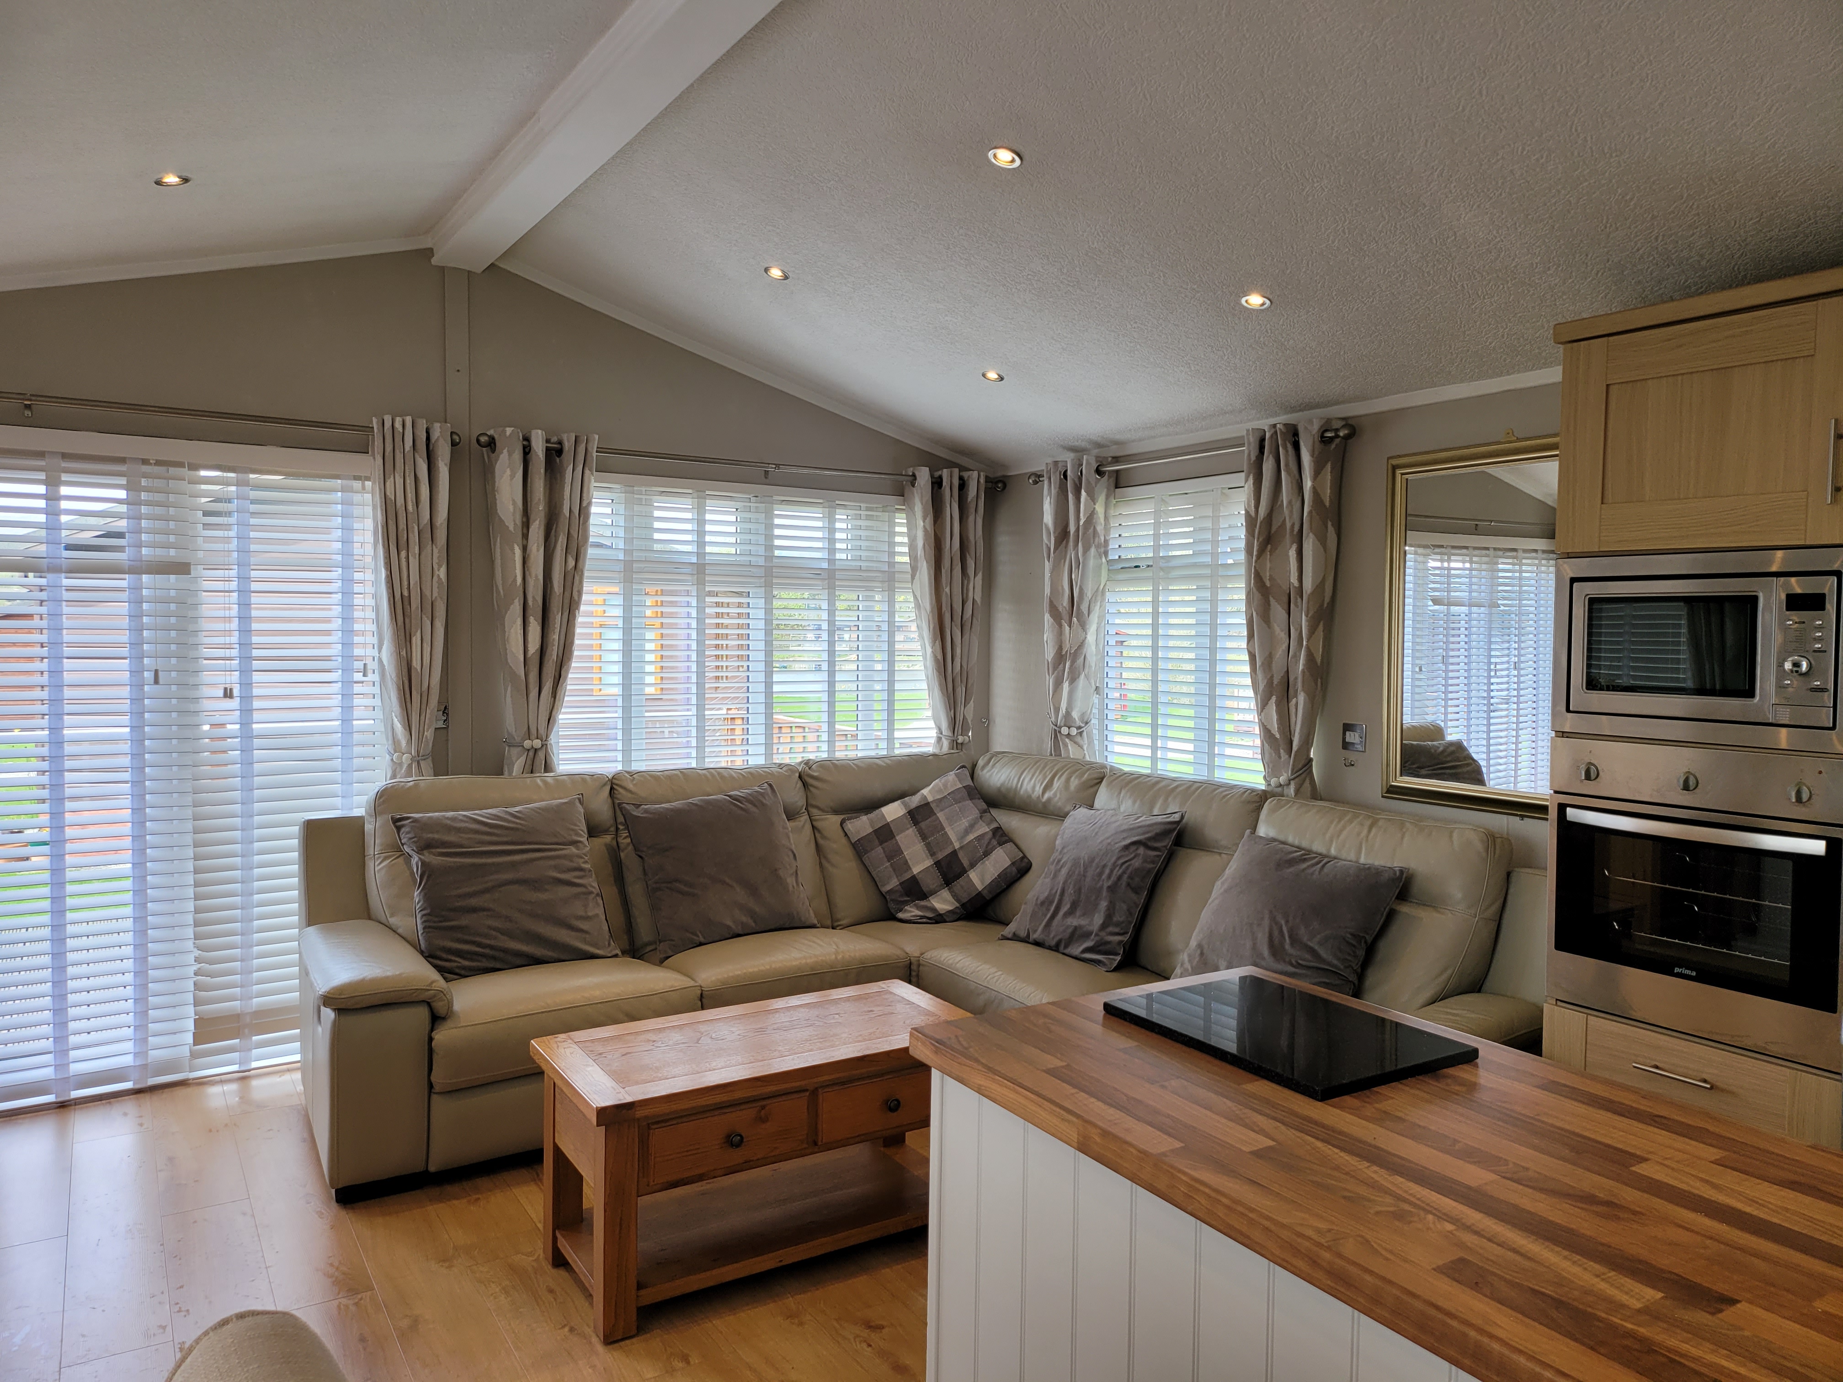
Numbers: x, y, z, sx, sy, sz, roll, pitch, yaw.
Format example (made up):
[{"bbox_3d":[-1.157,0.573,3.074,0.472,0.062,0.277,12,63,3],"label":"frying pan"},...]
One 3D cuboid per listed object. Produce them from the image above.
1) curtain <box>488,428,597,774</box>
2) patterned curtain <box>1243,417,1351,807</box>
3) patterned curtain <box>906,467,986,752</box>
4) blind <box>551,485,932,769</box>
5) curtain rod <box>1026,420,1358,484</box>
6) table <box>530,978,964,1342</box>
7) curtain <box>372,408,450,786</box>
[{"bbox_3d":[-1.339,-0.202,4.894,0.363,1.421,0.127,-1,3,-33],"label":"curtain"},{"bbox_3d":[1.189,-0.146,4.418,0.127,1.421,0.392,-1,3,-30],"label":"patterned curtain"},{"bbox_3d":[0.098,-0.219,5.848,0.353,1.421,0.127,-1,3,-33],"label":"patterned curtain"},{"bbox_3d":[-0.636,-0.228,5.419,1.725,1.147,0.069,-1,3,-33],"label":"blind"},{"bbox_3d":[0.878,-0.830,4.958,0.088,0.059,1.725,-1,3,-30],"label":"curtain rod"},{"bbox_3d":[-0.361,1.077,3.265,1.000,0.495,0.490,-1,3,-32],"label":"table"},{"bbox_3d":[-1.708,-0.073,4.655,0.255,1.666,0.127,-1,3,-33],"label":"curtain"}]

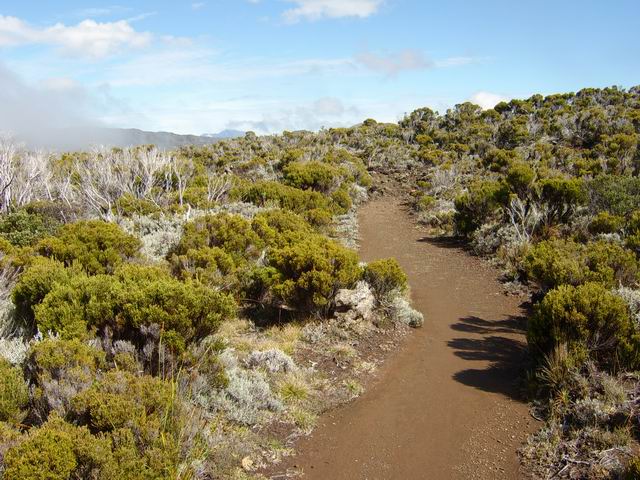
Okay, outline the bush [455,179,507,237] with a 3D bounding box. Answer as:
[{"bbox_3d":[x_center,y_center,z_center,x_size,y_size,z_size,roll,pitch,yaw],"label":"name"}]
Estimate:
[{"bbox_3d":[3.075,-0.581,10.912,1.029,1.050,0.978,0,10,0],"label":"bush"}]

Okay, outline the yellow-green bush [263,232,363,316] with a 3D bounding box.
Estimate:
[{"bbox_3d":[-0.077,0.355,5.900,0.980,0.800,0.950,0,10,0],"label":"yellow-green bush"}]

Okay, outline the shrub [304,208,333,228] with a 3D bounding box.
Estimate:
[{"bbox_3d":[-0.048,-0.413,11.000,0.570,0.390,0.520,0,10,0],"label":"shrub"}]

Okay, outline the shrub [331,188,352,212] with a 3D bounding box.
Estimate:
[{"bbox_3d":[0.525,-0.977,14.000,0.546,0.638,0.546,0,10,0],"label":"shrub"}]

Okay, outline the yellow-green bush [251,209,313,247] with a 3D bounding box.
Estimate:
[{"bbox_3d":[-0.567,-0.184,8.441,0.906,0.566,0.824,0,10,0],"label":"yellow-green bush"}]

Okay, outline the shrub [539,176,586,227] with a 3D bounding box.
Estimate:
[{"bbox_3d":[4.358,-0.692,10.300,0.860,0.880,0.800,0,10,0],"label":"shrub"}]

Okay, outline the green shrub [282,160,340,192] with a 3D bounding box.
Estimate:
[{"bbox_3d":[-0.242,-1.792,16.300,1.620,0.930,1.450,0,10,0],"label":"green shrub"}]

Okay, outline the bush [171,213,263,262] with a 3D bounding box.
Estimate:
[{"bbox_3d":[-1.445,-0.007,8.000,1.280,0.760,1.150,0,10,0],"label":"bush"}]

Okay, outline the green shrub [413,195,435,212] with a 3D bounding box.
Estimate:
[{"bbox_3d":[2.370,-0.828,13.000,0.450,0.410,0.430,0,10,0],"label":"green shrub"}]

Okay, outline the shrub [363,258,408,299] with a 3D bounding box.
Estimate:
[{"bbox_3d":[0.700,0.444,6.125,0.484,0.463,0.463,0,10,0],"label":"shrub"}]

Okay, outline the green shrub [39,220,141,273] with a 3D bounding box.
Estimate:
[{"bbox_3d":[-2.828,0.104,7.000,1.256,0.679,1.081,0,10,0],"label":"green shrub"}]

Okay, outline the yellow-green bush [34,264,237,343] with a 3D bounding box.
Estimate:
[{"bbox_3d":[-1.574,0.567,4.890,1.647,0.679,1.132,0,10,0],"label":"yellow-green bush"}]

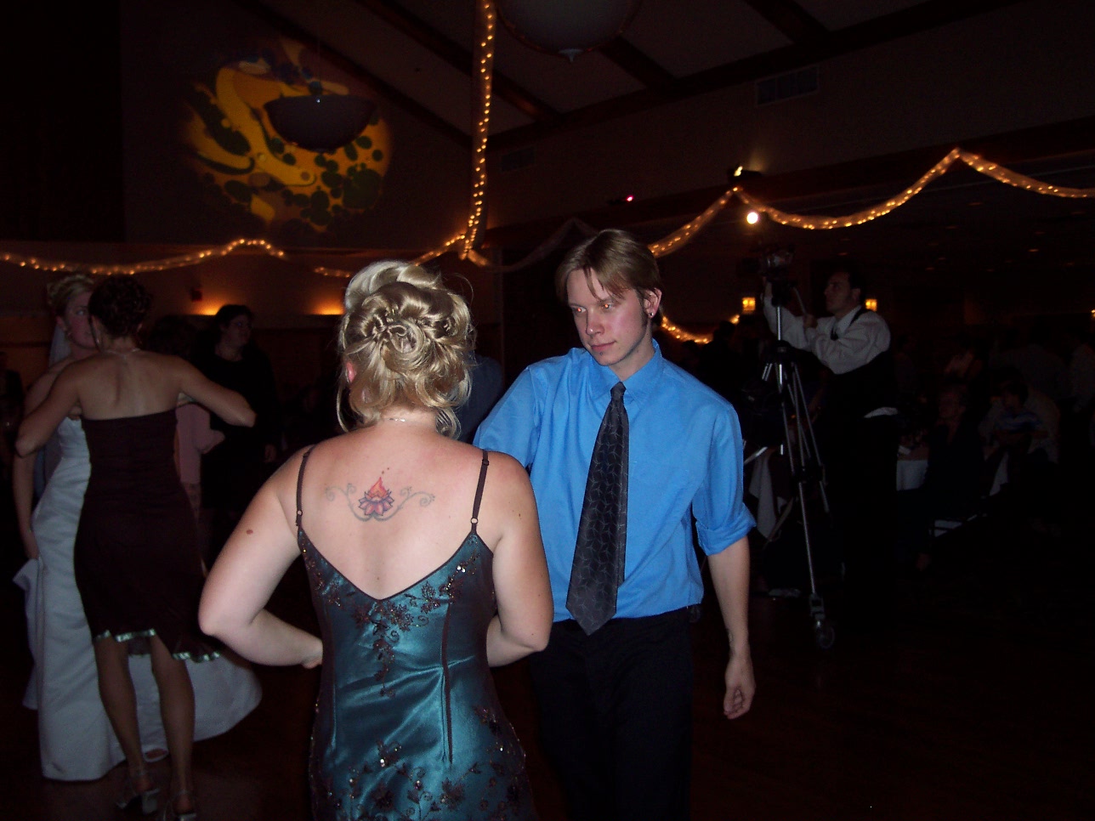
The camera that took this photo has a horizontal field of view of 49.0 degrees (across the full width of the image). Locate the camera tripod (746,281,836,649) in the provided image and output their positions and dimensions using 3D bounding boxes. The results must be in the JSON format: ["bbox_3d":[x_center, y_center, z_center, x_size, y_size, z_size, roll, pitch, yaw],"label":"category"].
[{"bbox_3d":[1.166,0.216,6.100,0.820,1.750,0.800,-3,3,-28],"label":"camera tripod"}]

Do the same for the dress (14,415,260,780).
[{"bbox_3d":[-1.486,0.629,4.355,0.780,1.240,0.680,-3,3,-21],"label":"dress"}]

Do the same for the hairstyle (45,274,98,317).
[{"bbox_3d":[-1.645,-0.394,4.183,0.180,0.170,0.210,-4,4,-37],"label":"hairstyle"}]

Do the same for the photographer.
[{"bbox_3d":[1.417,0.185,5.989,0.580,1.810,0.550,-4,4,-35],"label":"photographer"}]

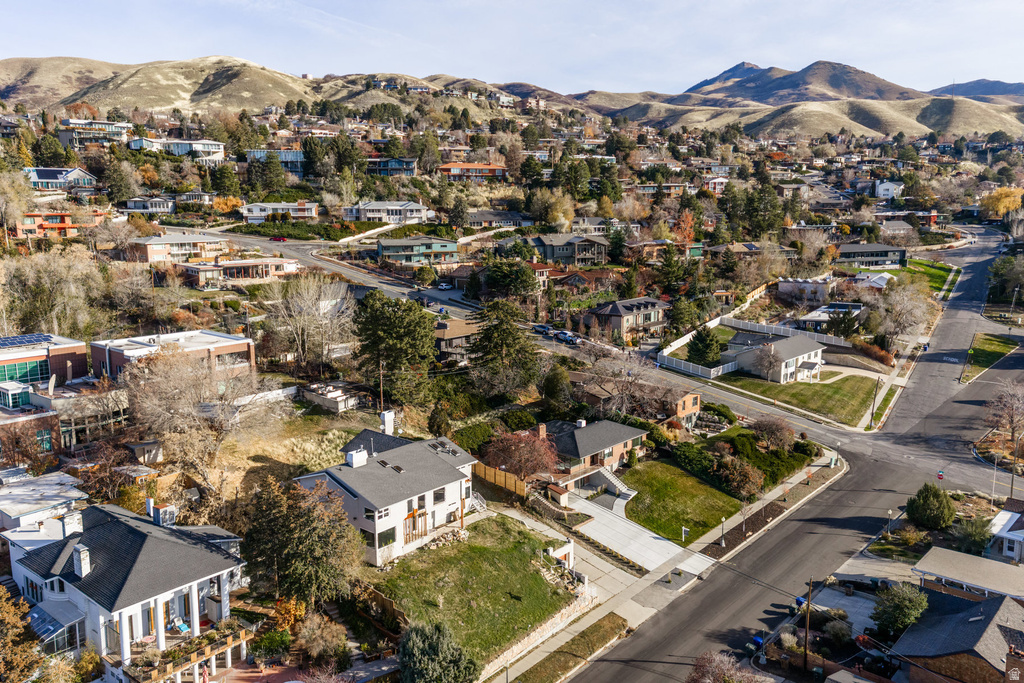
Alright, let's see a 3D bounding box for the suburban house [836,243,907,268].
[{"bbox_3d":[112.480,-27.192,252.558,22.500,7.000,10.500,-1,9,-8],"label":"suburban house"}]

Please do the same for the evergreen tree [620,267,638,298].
[{"bbox_3d":[29.950,-14.710,202.240,4.500,9.160,4.500,1,10,8],"label":"evergreen tree"}]

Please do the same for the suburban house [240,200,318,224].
[{"bbox_3d":[-75.826,-42.387,262.303,24.000,6.800,10.000,-1,10,-10],"label":"suburban house"}]

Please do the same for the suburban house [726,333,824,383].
[{"bbox_3d":[54.130,2.670,169.100,17.000,6.700,20.000,9,13,42],"label":"suburban house"}]

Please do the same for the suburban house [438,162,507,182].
[{"bbox_3d":[-14.930,-63.740,300.420,26.500,7.020,12.000,-3,10,-17],"label":"suburban house"}]

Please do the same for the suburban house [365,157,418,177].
[{"bbox_3d":[-45.610,-65.340,299.000,20.000,7.000,11.500,0,10,0],"label":"suburban house"}]

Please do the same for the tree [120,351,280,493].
[{"bbox_3d":[-34.310,8.290,88.000,16.500,14.000,15.500,0,10,0],"label":"tree"}]

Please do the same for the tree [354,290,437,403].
[{"bbox_3d":[-19.243,0.926,130.480,13.200,18.617,13.200,0,9,0],"label":"tree"}]

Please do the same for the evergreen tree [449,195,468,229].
[{"bbox_3d":[-18.777,-45.683,280.000,6.600,11.300,6.600,1,9,0],"label":"evergreen tree"}]

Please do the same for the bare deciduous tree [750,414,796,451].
[{"bbox_3d":[40.710,14.130,123.550,6.800,5.450,6.500,3,10,18],"label":"bare deciduous tree"}]

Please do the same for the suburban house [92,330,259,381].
[{"bbox_3d":[-49.940,3.650,117.500,13.500,7.000,17.000,9,13,43],"label":"suburban house"}]

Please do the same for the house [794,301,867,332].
[{"bbox_3d":[80.530,-5.950,199.500,11.500,4.900,21.000,6,11,30],"label":"house"}]

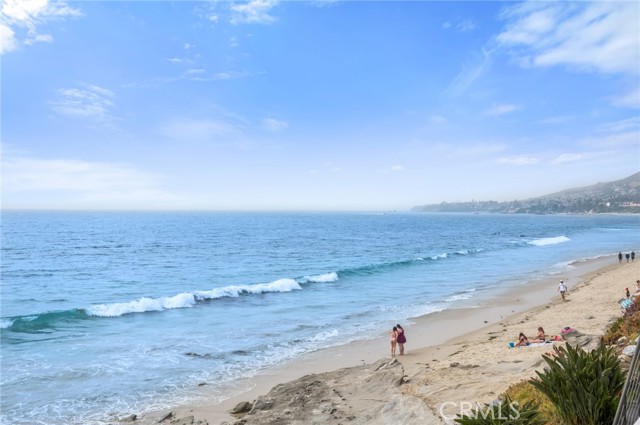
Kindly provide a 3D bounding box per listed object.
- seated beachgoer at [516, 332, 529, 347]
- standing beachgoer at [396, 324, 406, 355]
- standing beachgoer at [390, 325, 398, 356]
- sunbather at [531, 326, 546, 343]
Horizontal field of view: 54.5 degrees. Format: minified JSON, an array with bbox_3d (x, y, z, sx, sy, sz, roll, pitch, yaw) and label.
[{"bbox_3d":[10.900,6.837,33.400,0.600,0.710,0.650,0,0,27],"label":"seated beachgoer"},{"bbox_3d":[4.363,6.786,33.100,0.480,1.640,0.380,0,0,-37],"label":"standing beachgoer"},{"bbox_3d":[3.944,6.835,32.900,0.450,1.570,0.380,0,0,-18],"label":"standing beachgoer"},{"bbox_3d":[12.006,6.756,34.300,0.930,0.800,0.470,0,0,-16],"label":"sunbather"}]

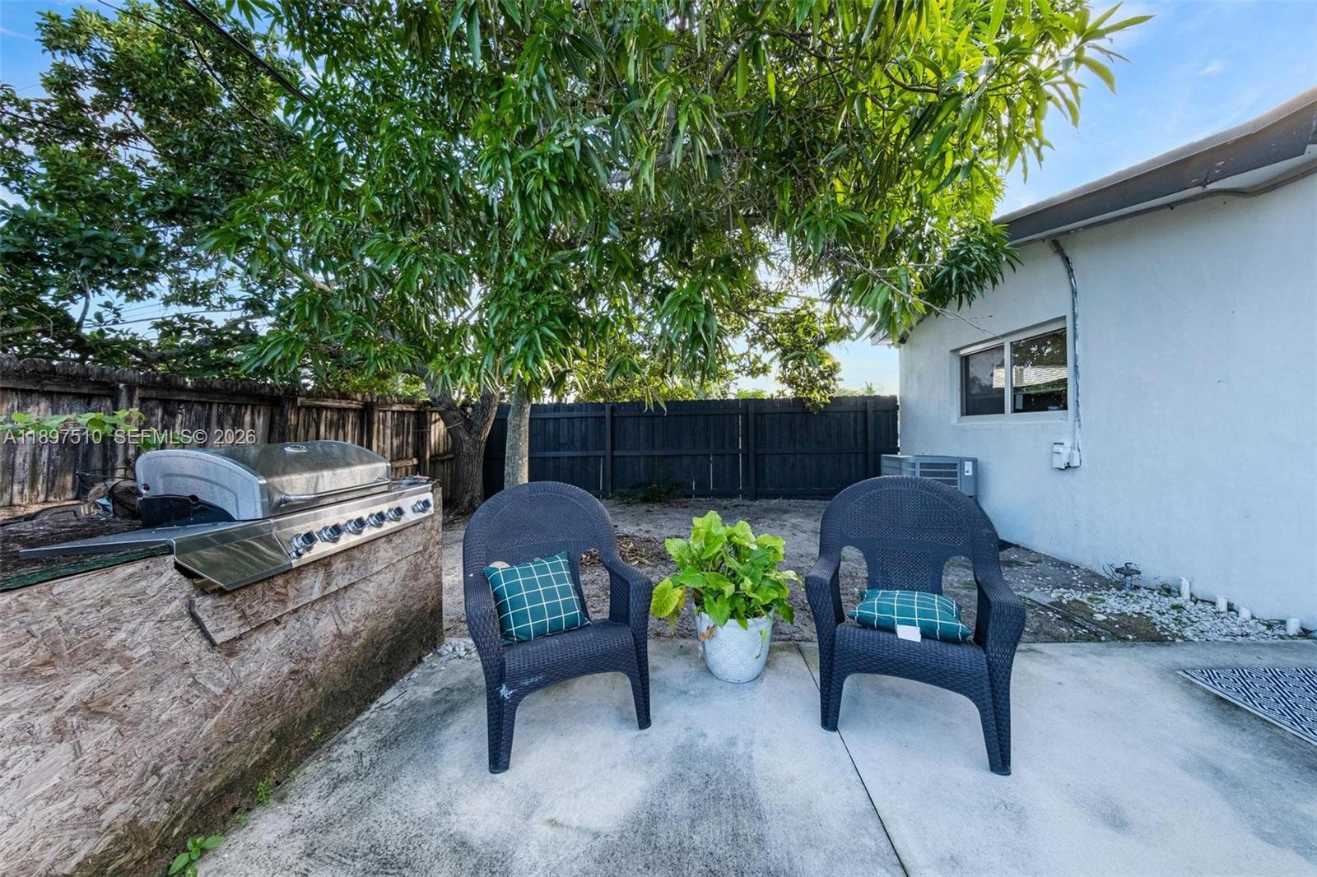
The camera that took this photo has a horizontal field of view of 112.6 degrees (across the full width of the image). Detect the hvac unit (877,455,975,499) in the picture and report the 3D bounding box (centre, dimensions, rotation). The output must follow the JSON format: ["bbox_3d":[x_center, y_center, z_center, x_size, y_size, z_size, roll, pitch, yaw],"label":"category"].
[{"bbox_3d":[3.338,0.452,5.477,0.780,0.460,0.720,0,0,6],"label":"hvac unit"}]

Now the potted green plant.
[{"bbox_3d":[0.318,0.735,2.100,0.680,0.770,0.620,0,0,0],"label":"potted green plant"}]

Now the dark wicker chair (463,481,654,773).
[{"bbox_3d":[-0.447,0.663,1.858,0.690,0.915,0.660,0,0,-25],"label":"dark wicker chair"}]

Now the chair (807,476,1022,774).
[{"bbox_3d":[1.020,0.658,1.858,0.690,0.925,0.660,0,0,25],"label":"chair"}]

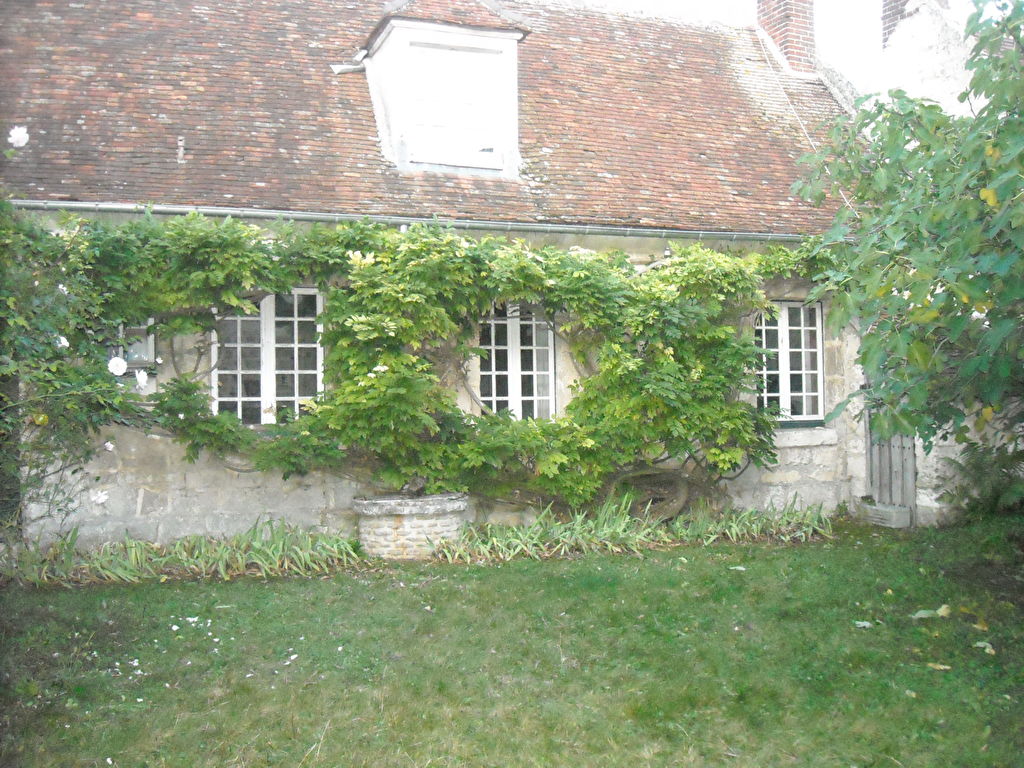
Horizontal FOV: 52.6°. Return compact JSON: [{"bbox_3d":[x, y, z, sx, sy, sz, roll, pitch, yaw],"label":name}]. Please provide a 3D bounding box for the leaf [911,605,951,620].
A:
[{"bbox_3d":[2.688,1.471,6.650,0.230,0.060,0.150,-1,-2,10],"label":"leaf"}]

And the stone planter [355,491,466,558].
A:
[{"bbox_3d":[-0.948,1.333,9.750,1.070,0.520,1.020,0,-2,-17],"label":"stone planter"}]

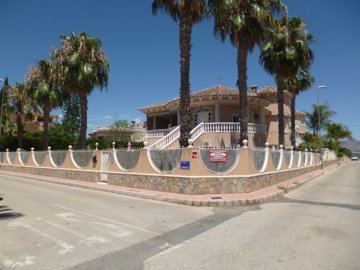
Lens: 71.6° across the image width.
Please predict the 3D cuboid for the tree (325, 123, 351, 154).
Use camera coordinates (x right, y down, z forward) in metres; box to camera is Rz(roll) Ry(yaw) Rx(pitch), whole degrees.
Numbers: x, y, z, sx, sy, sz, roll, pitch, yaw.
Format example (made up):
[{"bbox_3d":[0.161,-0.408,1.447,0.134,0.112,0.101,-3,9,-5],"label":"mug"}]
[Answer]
[{"bbox_3d":[32.893,1.736,52.042,5.420,8.330,5.420,0,-5,0],"label":"tree"}]

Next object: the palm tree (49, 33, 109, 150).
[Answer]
[{"bbox_3d":[-7.154,-2.323,17.864,3.950,10.580,3.950,0,-5,0],"label":"palm tree"}]

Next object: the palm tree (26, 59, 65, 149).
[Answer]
[{"bbox_3d":[-11.603,-1.687,21.523,3.240,9.940,3.240,0,-5,0],"label":"palm tree"}]

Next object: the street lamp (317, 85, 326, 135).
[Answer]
[{"bbox_3d":[17.431,-1.002,30.457,1.150,10.300,0.300,-4,-6,37],"label":"street lamp"}]

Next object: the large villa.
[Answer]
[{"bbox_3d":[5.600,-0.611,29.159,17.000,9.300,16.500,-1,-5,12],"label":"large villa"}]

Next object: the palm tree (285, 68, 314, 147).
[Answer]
[{"bbox_3d":[11.492,-1.514,24.519,2.920,10.100,2.920,0,-5,0],"label":"palm tree"}]

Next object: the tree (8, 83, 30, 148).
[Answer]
[{"bbox_3d":[-16.193,-0.845,25.164,2.400,8.880,2.400,0,-5,0],"label":"tree"}]

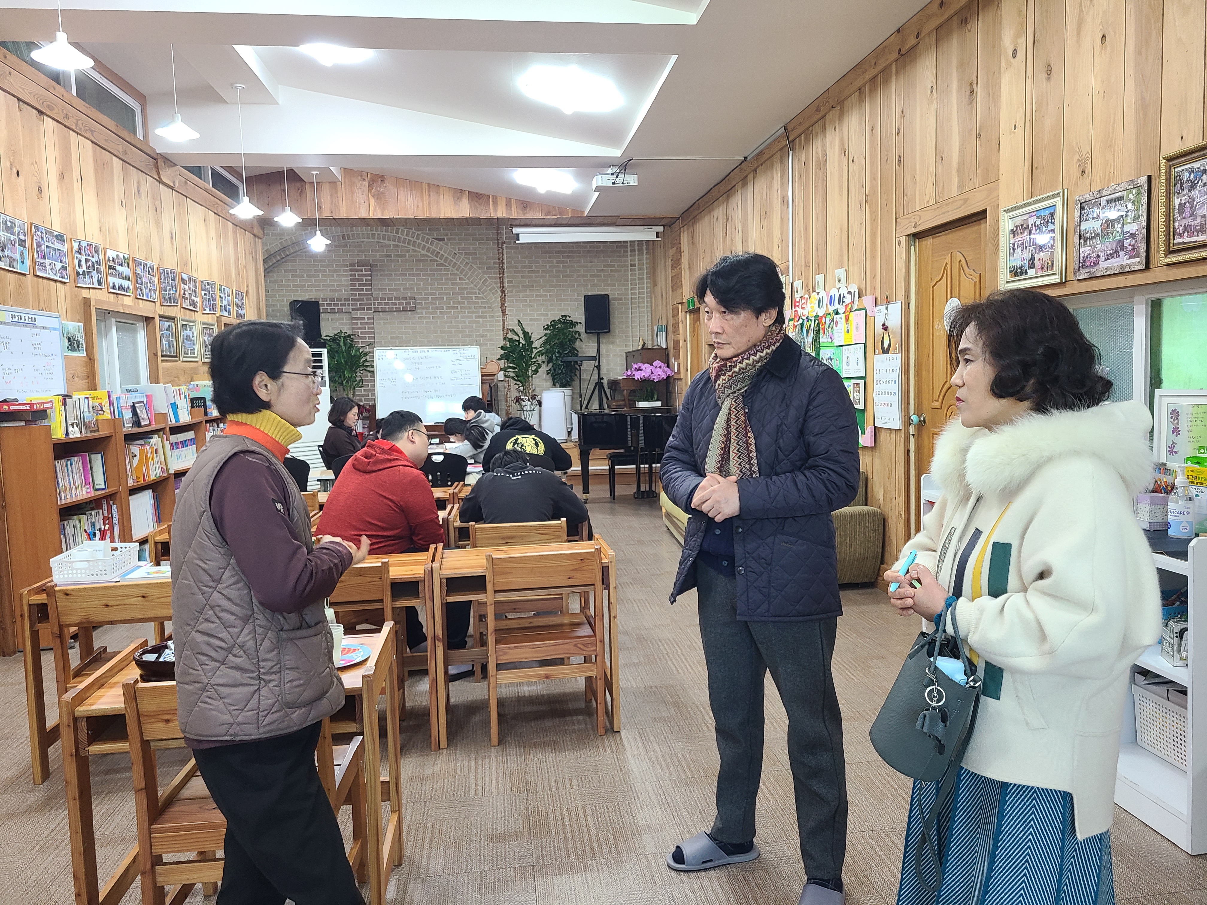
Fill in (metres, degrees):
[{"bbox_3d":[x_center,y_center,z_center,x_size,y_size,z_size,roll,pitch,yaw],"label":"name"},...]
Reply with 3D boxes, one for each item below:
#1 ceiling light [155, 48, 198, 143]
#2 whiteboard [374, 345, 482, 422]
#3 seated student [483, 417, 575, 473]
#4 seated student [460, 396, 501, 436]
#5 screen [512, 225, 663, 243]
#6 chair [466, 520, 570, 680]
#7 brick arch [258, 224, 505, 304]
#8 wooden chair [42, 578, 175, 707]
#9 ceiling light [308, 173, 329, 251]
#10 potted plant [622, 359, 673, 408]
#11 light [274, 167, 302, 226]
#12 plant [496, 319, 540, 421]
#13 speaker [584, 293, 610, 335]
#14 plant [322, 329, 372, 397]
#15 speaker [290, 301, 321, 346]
[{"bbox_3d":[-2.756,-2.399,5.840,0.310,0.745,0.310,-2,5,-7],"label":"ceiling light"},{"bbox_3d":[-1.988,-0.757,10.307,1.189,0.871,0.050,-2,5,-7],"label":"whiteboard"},{"bbox_3d":[-0.597,0.278,7.231,0.680,1.140,0.750,-2,5,-7],"label":"seated student"},{"bbox_3d":[-1.277,0.073,9.050,0.680,1.264,0.480,-2,5,-5],"label":"seated student"},{"bbox_3d":[-0.188,-2.867,11.918,1.995,0.201,0.110,-2,5,-7],"label":"screen"},{"bbox_3d":[-0.418,0.678,4.418,0.450,0.755,0.430,-2,5,-10],"label":"chair"},{"bbox_3d":[-2.903,-2.454,11.941,3.070,1.058,0.120,-2,5,-7],"label":"brick arch"},{"bbox_3d":[-1.726,0.805,3.374,0.450,0.755,0.430,-3,5,-13],"label":"wooden chair"},{"bbox_3d":[-3.409,-2.854,10.756,0.300,0.913,0.300,-2,5,-7],"label":"ceiling light"},{"bbox_3d":[0.560,-0.865,11.326,0.620,0.611,0.420,-2,5,-7],"label":"potted plant"},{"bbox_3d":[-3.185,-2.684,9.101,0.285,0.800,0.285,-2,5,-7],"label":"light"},{"bbox_3d":[-1.150,-0.965,12.518,0.620,1.712,0.600,-2,5,-7],"label":"plant"},{"bbox_3d":[-0.104,-1.920,12.670,0.355,0.537,0.330,-2,5,-5],"label":"speaker"},{"bbox_3d":[-3.453,-0.832,12.238,0.700,1.620,0.660,-2,5,-7],"label":"plant"},{"bbox_3d":[-3.599,-1.579,10.969,0.325,0.530,0.280,-5,6,-37],"label":"speaker"}]

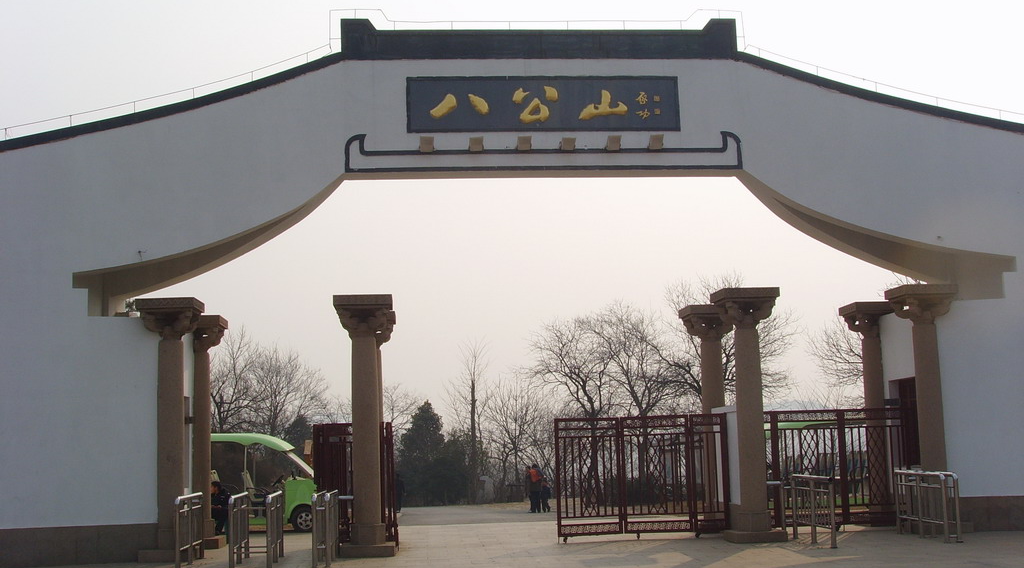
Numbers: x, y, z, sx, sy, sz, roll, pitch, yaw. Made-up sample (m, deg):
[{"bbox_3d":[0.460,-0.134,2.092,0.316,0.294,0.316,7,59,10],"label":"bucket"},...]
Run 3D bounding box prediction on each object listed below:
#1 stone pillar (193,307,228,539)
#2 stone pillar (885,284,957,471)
[{"bbox_3d":[-5.518,2.601,20.330,0.885,4.020,0.885,-1,-7,-5],"label":"stone pillar"},{"bbox_3d":[6.912,2.070,19.100,0.885,4.020,0.885,-1,-7,-5],"label":"stone pillar"}]

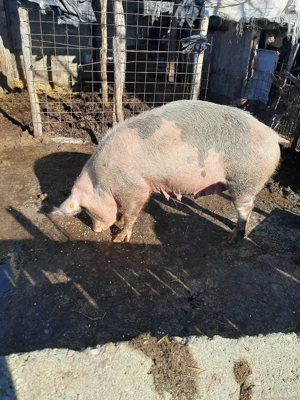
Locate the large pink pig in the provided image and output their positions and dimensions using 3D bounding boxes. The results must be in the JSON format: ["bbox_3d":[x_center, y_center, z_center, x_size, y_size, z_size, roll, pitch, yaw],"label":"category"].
[{"bbox_3d":[0.112,-0.181,2.168,1.580,0.955,0.480,1,28,-5],"label":"large pink pig"}]

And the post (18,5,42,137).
[{"bbox_3d":[-1.498,-1.587,3.996,0.120,1.514,0.120,3,28,-2],"label":"post"}]

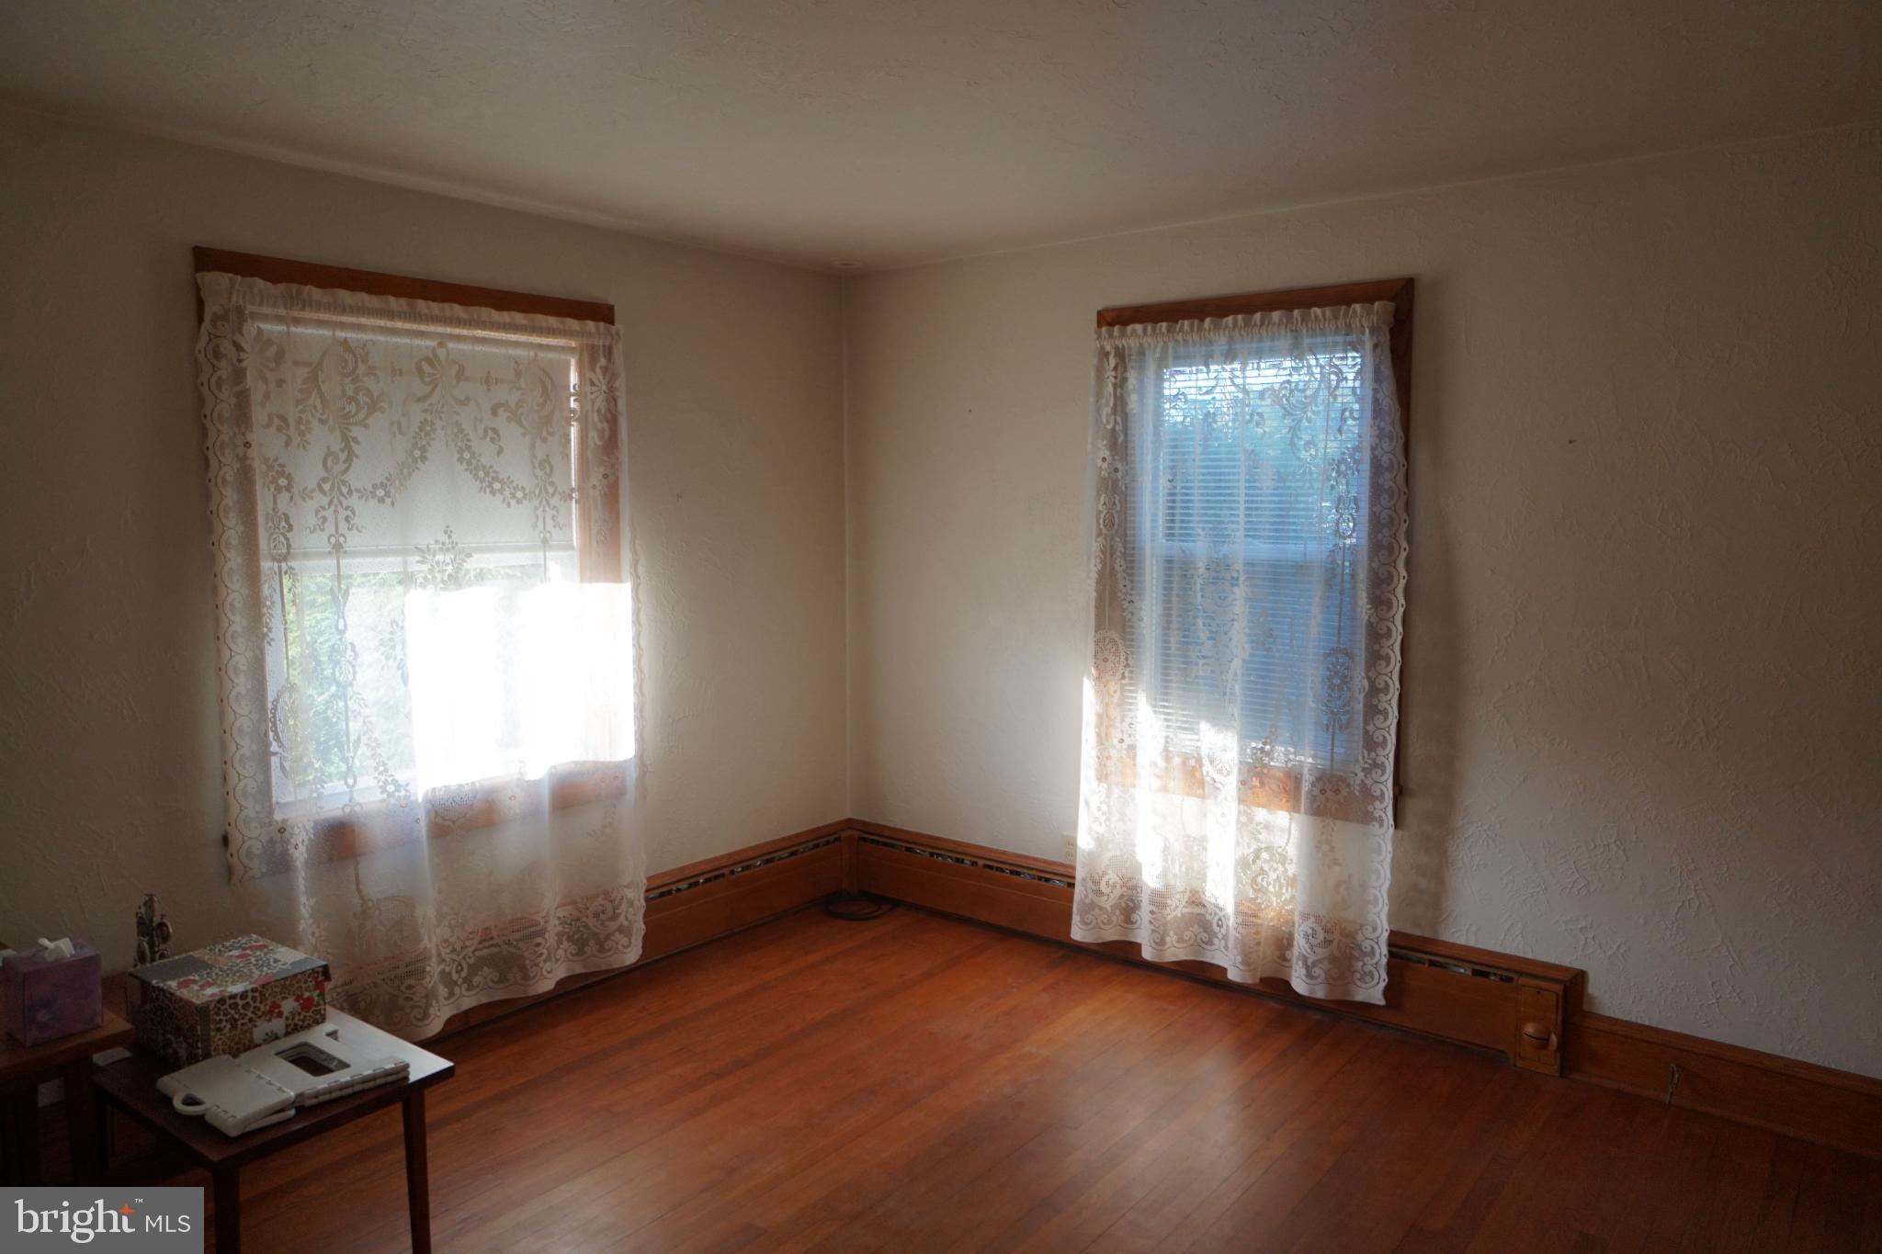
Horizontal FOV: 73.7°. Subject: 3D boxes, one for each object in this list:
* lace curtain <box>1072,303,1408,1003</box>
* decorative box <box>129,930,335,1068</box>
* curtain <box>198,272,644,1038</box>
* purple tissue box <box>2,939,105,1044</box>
[{"bbox_3d":[0.891,0.085,3.909,1.059,2.067,0.120,5,8,38],"label":"lace curtain"},{"bbox_3d":[-1.507,0.785,2.662,0.300,0.128,0.252,4,7,34],"label":"decorative box"},{"bbox_3d":[-1.388,0.122,3.596,0.120,2.057,1.260,5,8,38],"label":"curtain"},{"bbox_3d":[-1.561,0.643,2.208,0.109,0.132,0.112,5,8,39],"label":"purple tissue box"}]

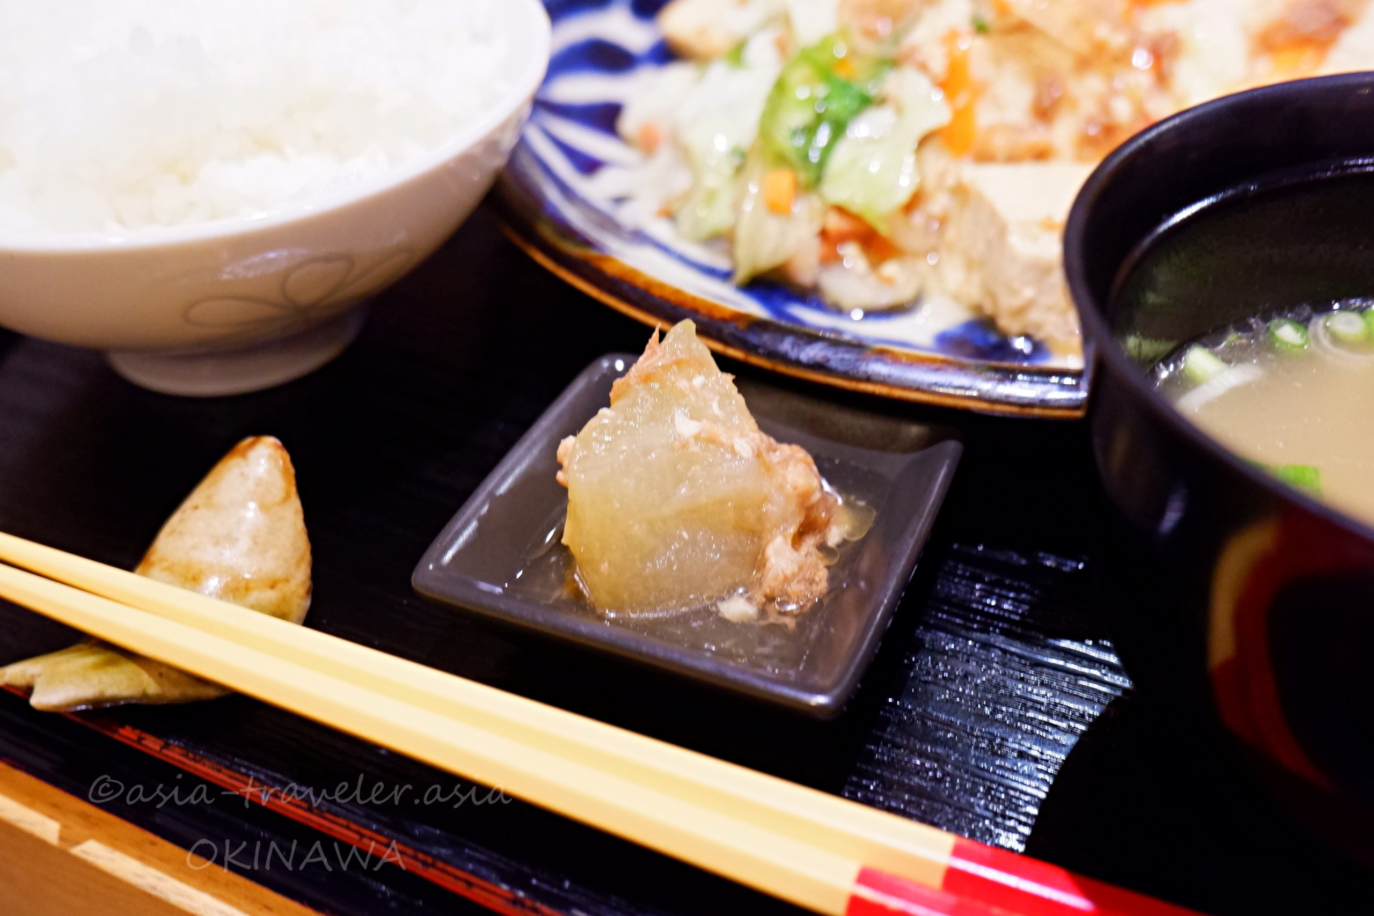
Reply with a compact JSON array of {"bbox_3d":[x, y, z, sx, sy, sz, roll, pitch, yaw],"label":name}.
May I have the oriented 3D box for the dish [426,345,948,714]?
[{"bbox_3d":[0.003,0.013,0.227,0.068,0.013,0.068,14,40,19],"label":"dish"}]

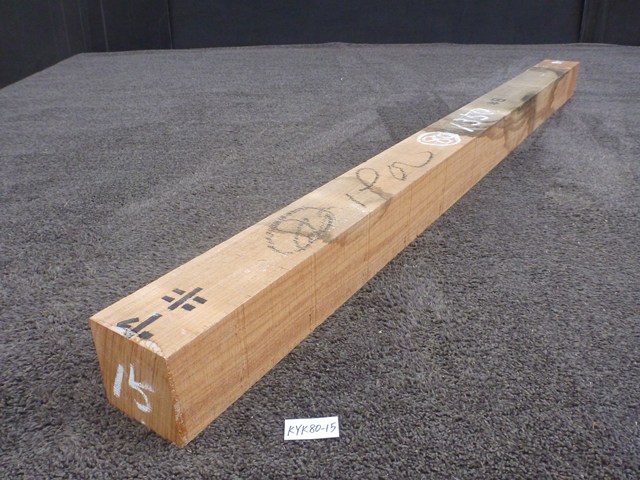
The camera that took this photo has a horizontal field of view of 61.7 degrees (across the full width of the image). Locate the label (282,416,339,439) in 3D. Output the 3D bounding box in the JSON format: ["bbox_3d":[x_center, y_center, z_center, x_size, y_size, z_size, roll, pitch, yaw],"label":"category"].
[{"bbox_3d":[-0.009,0.205,0.585,0.059,0.002,0.029,-3,27,-2],"label":"label"}]

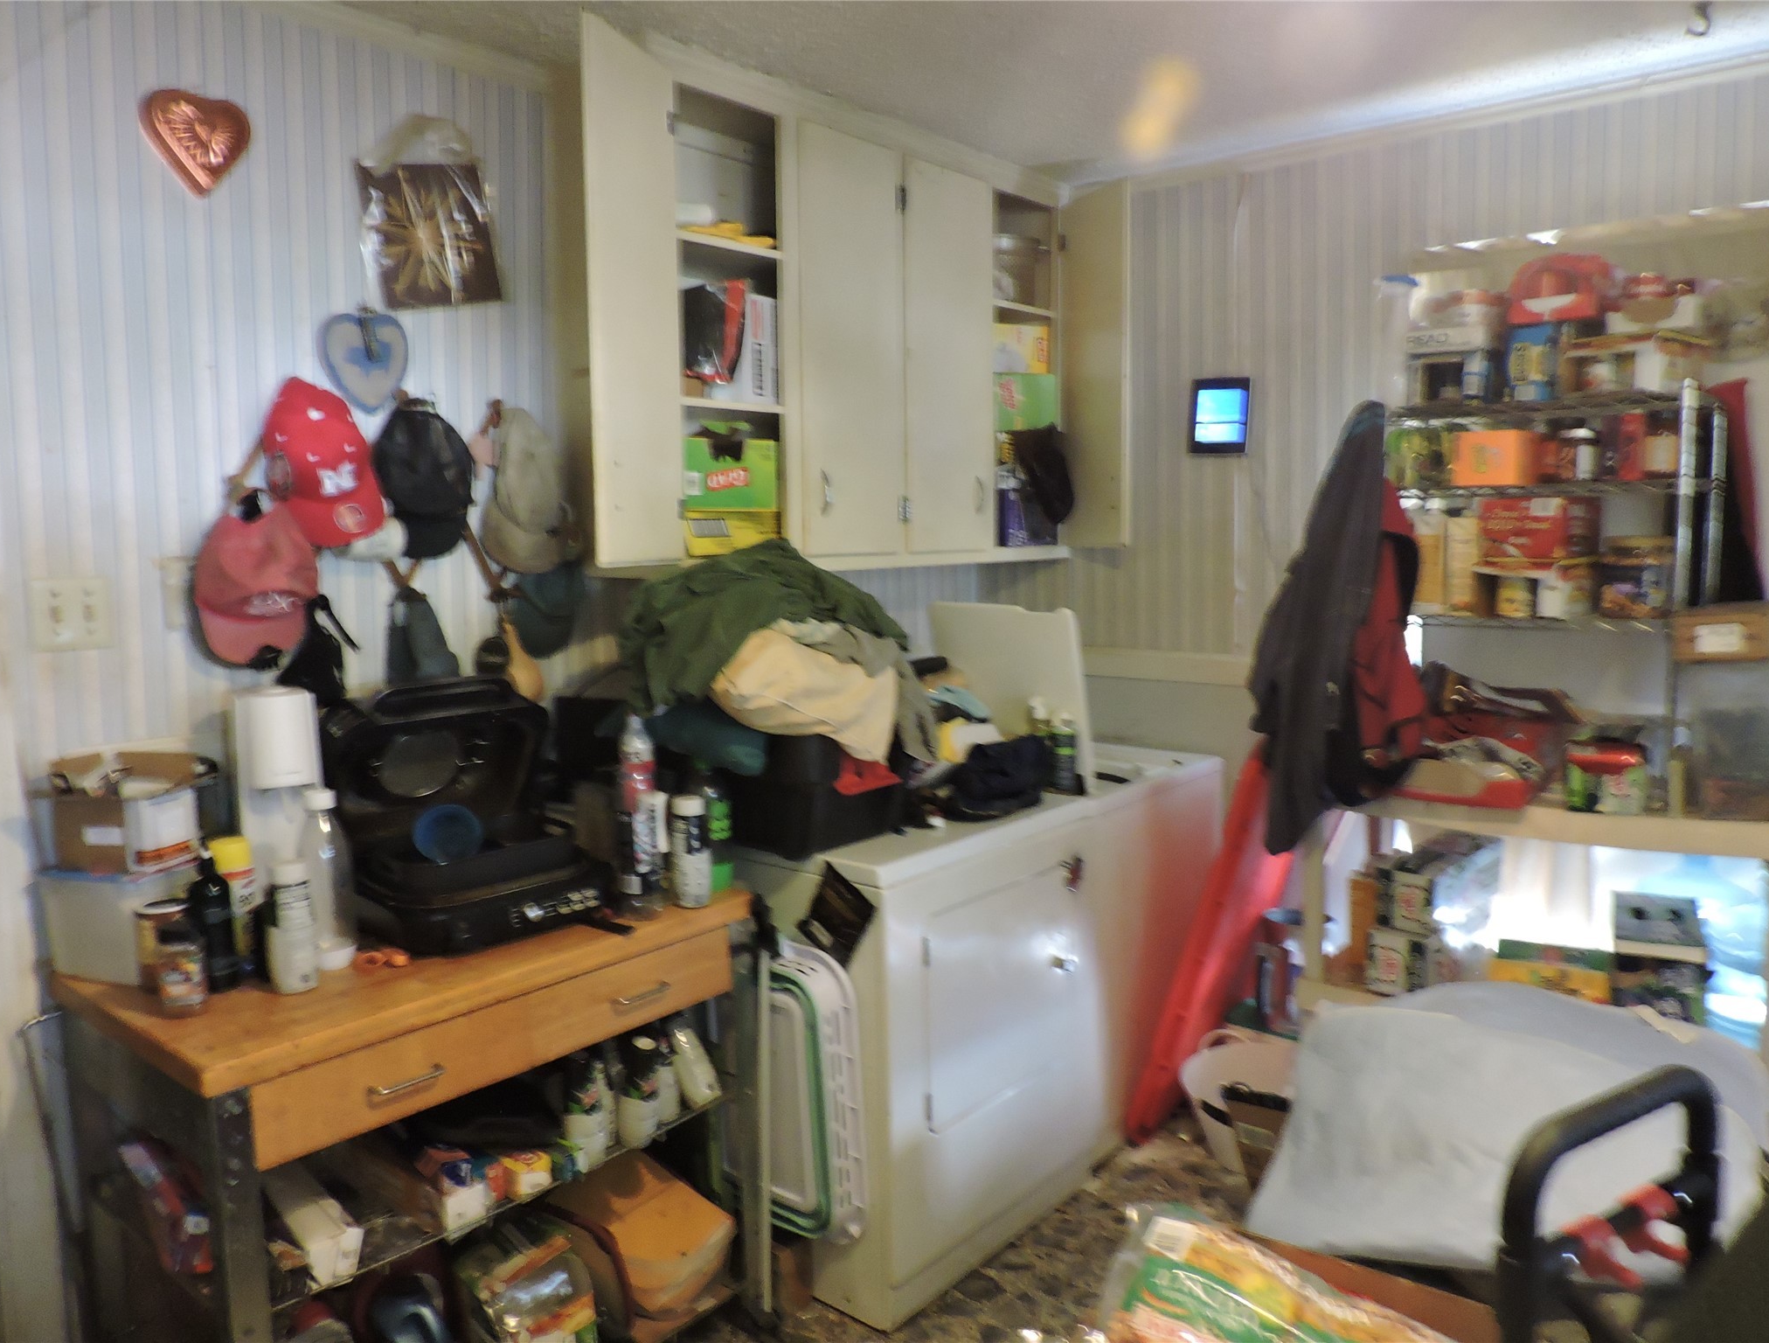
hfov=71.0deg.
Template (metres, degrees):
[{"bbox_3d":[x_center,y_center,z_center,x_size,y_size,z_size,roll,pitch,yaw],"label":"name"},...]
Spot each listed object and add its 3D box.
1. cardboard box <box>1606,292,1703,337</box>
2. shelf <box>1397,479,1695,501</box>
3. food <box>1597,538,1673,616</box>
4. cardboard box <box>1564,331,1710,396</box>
[{"bbox_3d":[1.601,-0.729,2.575,0.157,0.069,0.130,5,8,40],"label":"cardboard box"},{"bbox_3d":[1.417,-0.374,2.614,0.545,0.033,0.350,6,9,40],"label":"shelf"},{"bbox_3d":[1.483,-0.180,2.448,0.130,0.155,0.130,6,9,40],"label":"food"},{"bbox_3d":[1.568,-0.624,2.593,0.260,0.113,0.176,-6,8,-39],"label":"cardboard box"}]

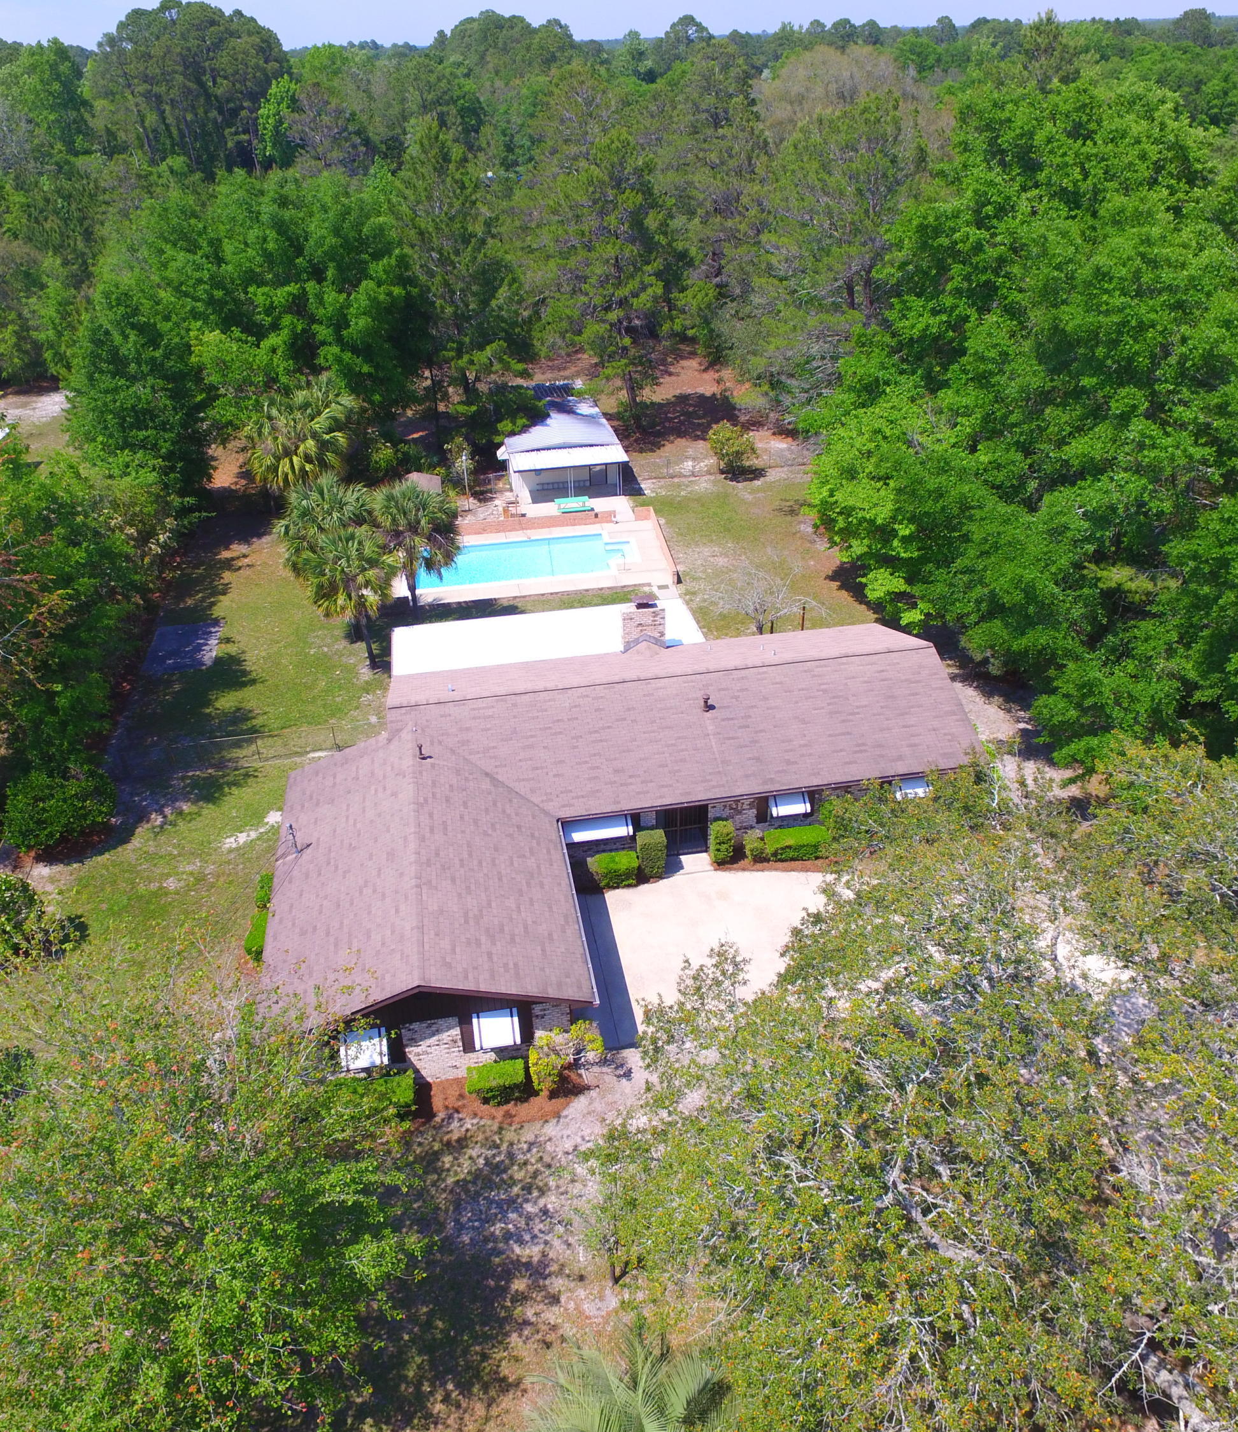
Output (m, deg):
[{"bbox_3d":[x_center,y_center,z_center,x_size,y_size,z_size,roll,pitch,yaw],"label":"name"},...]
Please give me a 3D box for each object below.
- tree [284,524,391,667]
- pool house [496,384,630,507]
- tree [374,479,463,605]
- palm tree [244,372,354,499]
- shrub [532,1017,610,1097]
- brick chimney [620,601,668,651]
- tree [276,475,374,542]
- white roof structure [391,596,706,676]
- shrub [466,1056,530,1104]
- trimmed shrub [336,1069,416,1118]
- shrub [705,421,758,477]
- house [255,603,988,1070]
[{"bbox_3d":[-11.266,-4.660,44.952,4.646,6.364,4.646,-7,32,-7],"label":"tree"},{"bbox_3d":[-4.166,-17.198,68.143,6.768,2.929,15.758,-7,32,-7],"label":"pool house"},{"bbox_3d":[-8.690,-6.981,48.376,4.040,6.566,4.040,-7,32,-7],"label":"tree"},{"bbox_3d":[-17.356,-14.935,60.990,5.758,7.374,5.758,-7,32,-7],"label":"palm tree"},{"bbox_3d":[-1.236,8.243,26.753,1.850,1.550,1.450,-7,32,-7],"label":"shrub"},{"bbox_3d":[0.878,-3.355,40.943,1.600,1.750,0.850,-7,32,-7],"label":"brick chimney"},{"bbox_3d":[-12.122,-6.348,46.872,4.545,7.273,4.545,-7,32,-7],"label":"tree"},{"bbox_3d":[-2.860,-2.189,44.127,11.970,2.525,4.343,-7,32,-7],"label":"white roof structure"},{"bbox_3d":[-2.924,8.876,26.707,1.400,0.620,0.780,-7,32,-7],"label":"shrub"},{"bbox_3d":[-5.816,9.197,26.289,1.950,0.680,1.000,-7,32,-7],"label":"trimmed shrub"},{"bbox_3d":[6.666,-15.587,64.821,3.030,3.030,3.030,-1,32,1],"label":"shrub"},{"bbox_3d":[0.723,2.450,34.721,22.020,4.293,17.529,-7,32,-7],"label":"house"}]

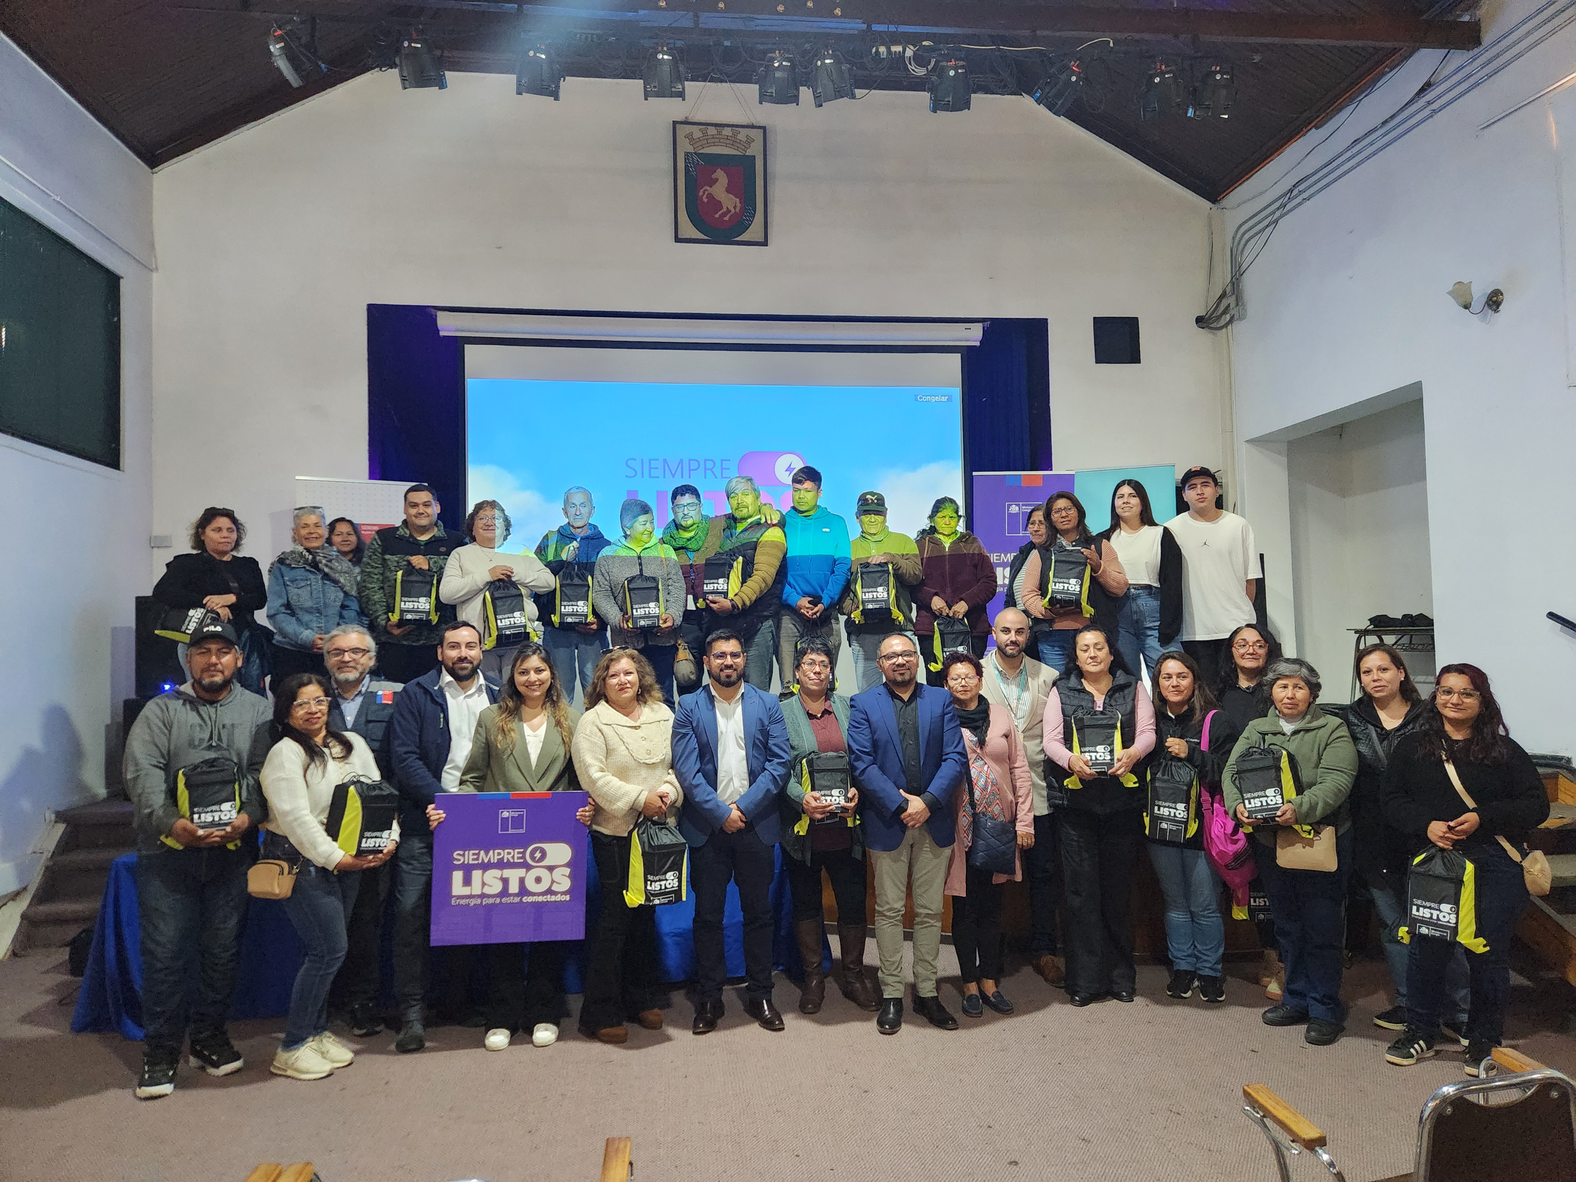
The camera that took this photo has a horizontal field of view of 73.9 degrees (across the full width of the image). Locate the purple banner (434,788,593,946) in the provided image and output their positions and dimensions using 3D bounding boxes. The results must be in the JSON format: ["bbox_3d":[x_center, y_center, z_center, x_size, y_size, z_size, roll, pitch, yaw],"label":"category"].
[{"bbox_3d":[-1.119,1.116,4.220,0.600,0.605,0.020,2,-3,-12],"label":"purple banner"}]

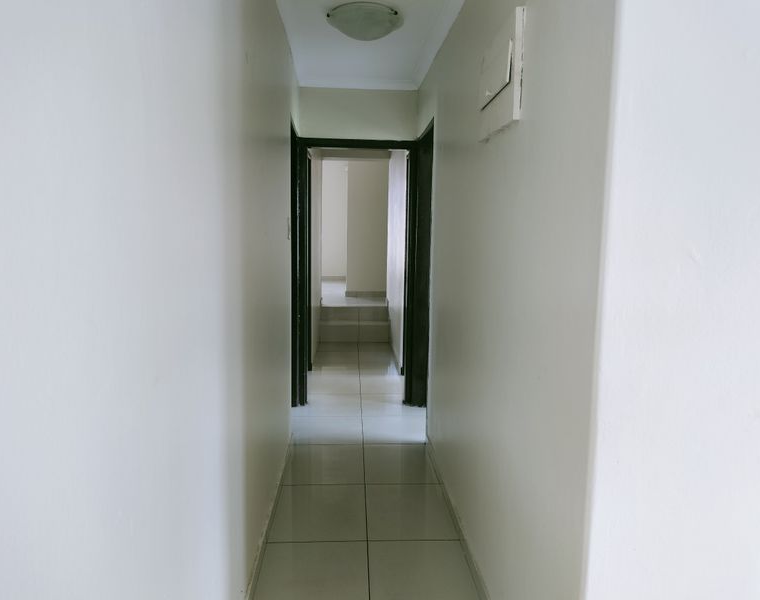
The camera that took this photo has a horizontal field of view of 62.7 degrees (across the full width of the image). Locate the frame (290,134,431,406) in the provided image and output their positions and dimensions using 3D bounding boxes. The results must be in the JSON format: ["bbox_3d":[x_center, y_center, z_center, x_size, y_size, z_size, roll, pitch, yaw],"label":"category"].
[{"bbox_3d":[-0.155,-0.196,4.733,0.950,2.020,0.150,0,6,-2],"label":"frame"}]

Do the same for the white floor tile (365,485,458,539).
[{"bbox_3d":[0.142,1.017,3.014,0.420,0.015,0.615,0,6,-2],"label":"white floor tile"}]

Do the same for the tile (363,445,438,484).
[{"bbox_3d":[0.115,0.950,3.625,0.420,0.015,0.615,0,6,-2],"label":"tile"}]

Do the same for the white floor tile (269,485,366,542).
[{"bbox_3d":[-0.288,1.017,2.996,0.440,0.015,0.615,0,6,-2],"label":"white floor tile"}]

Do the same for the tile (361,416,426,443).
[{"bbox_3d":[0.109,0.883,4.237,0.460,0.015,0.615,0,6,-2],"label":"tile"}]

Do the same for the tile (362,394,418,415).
[{"bbox_3d":[0.077,0.816,4.848,0.450,0.015,0.615,0,6,-2],"label":"tile"}]

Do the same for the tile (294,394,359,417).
[{"bbox_3d":[-0.397,0.816,4.827,0.500,0.015,0.615,0,6,-2],"label":"tile"}]

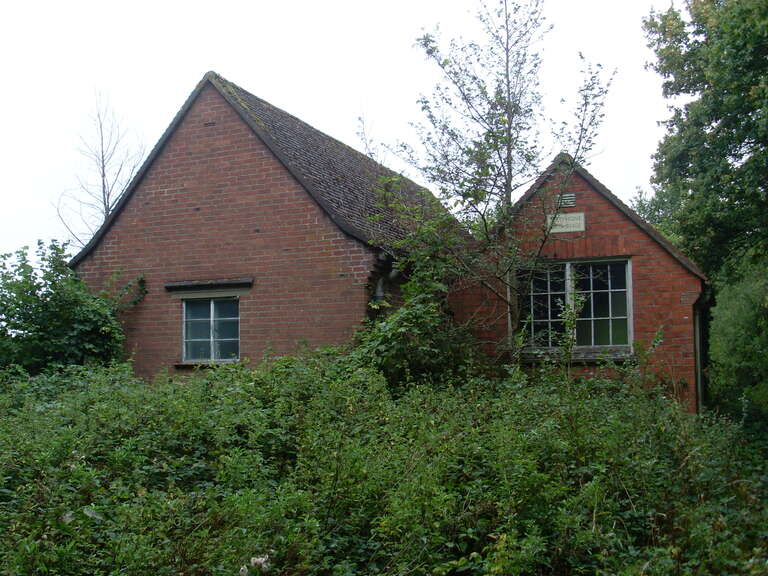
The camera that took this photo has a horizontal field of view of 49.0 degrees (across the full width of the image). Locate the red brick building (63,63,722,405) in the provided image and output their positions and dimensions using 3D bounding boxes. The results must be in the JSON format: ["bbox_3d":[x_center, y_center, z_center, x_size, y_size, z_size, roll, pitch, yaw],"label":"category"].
[{"bbox_3d":[1.018,-0.326,14.909,9.312,5.142,8.379,-3,-6,25],"label":"red brick building"}]

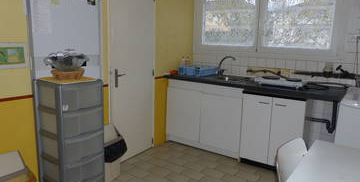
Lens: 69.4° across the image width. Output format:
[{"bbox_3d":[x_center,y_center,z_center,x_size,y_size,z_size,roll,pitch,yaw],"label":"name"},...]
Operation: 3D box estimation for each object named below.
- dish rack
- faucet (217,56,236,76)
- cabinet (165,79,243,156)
[{"bbox_3d":[0.252,-0.289,3.657,0.370,0.105,0.380,9,13,33],"label":"dish rack"},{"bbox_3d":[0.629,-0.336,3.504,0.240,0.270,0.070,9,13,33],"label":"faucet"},{"bbox_3d":[0.429,0.287,3.499,1.045,0.865,0.600,9,13,33],"label":"cabinet"}]

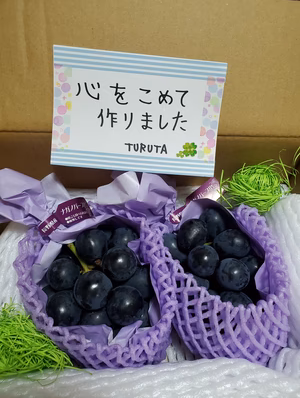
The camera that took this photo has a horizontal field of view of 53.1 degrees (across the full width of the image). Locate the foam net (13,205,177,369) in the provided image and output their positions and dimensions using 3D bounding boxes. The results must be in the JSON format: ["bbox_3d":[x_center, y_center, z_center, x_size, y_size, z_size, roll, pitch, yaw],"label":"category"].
[{"bbox_3d":[-0.045,0.081,0.262,0.126,0.090,0.123,2,42,0],"label":"foam net"}]

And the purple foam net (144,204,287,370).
[{"bbox_3d":[0.058,0.079,0.275,0.116,0.090,0.115,2,42,0],"label":"purple foam net"}]

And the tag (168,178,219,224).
[{"bbox_3d":[0.042,0.002,0.272,0.055,0.012,0.020,-32,70,-15],"label":"tag"}]

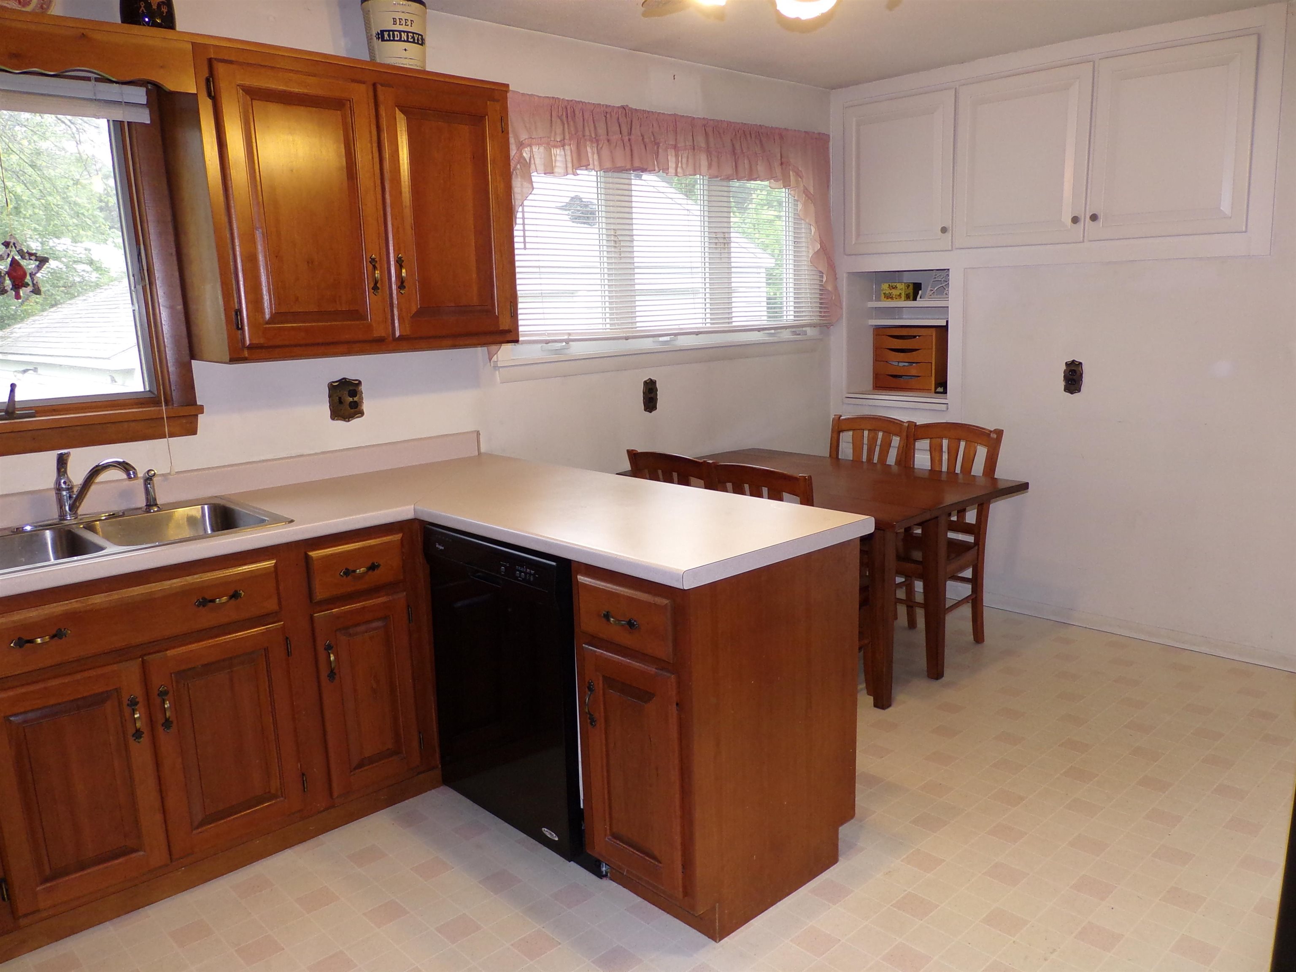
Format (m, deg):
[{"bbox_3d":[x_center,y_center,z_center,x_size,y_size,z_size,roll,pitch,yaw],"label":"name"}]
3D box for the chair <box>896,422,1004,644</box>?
[{"bbox_3d":[1.129,0.223,4.003,0.500,0.910,0.450,-12,15,-42],"label":"chair"}]

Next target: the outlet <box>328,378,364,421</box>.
[{"bbox_3d":[-1.002,-0.287,3.248,0.130,0.150,0.012,-12,15,-42],"label":"outlet"}]

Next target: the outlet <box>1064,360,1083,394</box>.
[{"bbox_3d":[1.806,-0.462,4.135,0.012,0.146,0.082,-12,15,-42],"label":"outlet"}]

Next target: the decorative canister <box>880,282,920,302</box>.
[{"bbox_3d":[1.317,-1.014,5.086,0.130,0.091,0.137,-12,15,-42],"label":"decorative canister"}]

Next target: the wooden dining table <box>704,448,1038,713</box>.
[{"bbox_3d":[0.642,0.340,3.895,0.880,0.750,1.380,-12,15,-42],"label":"wooden dining table"}]

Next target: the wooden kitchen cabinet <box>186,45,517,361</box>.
[{"bbox_3d":[-0.902,-0.837,3.015,0.975,0.832,0.356,-12,15,-42],"label":"wooden kitchen cabinet"}]

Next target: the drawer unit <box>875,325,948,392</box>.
[{"bbox_3d":[1.411,-0.664,5.062,0.300,0.325,0.360,-12,15,-42],"label":"drawer unit"}]

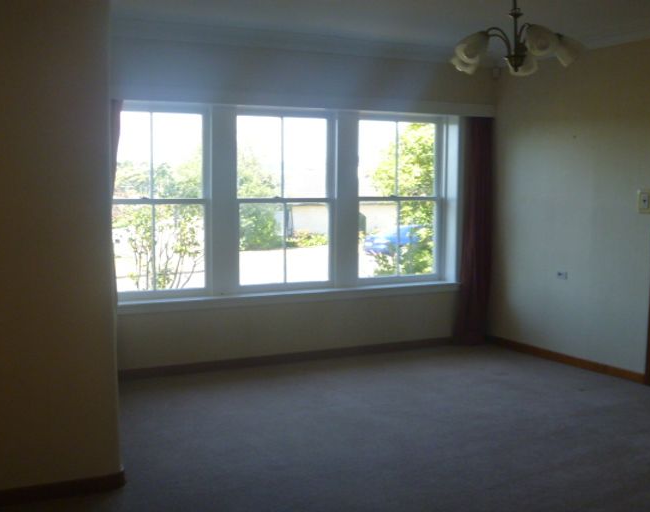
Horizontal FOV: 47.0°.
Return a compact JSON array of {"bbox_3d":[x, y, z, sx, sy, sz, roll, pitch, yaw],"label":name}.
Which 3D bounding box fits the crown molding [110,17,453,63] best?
[{"bbox_3d":[-0.165,-1.768,6.223,3.359,0.114,0.114,-3,6,-26],"label":"crown molding"}]

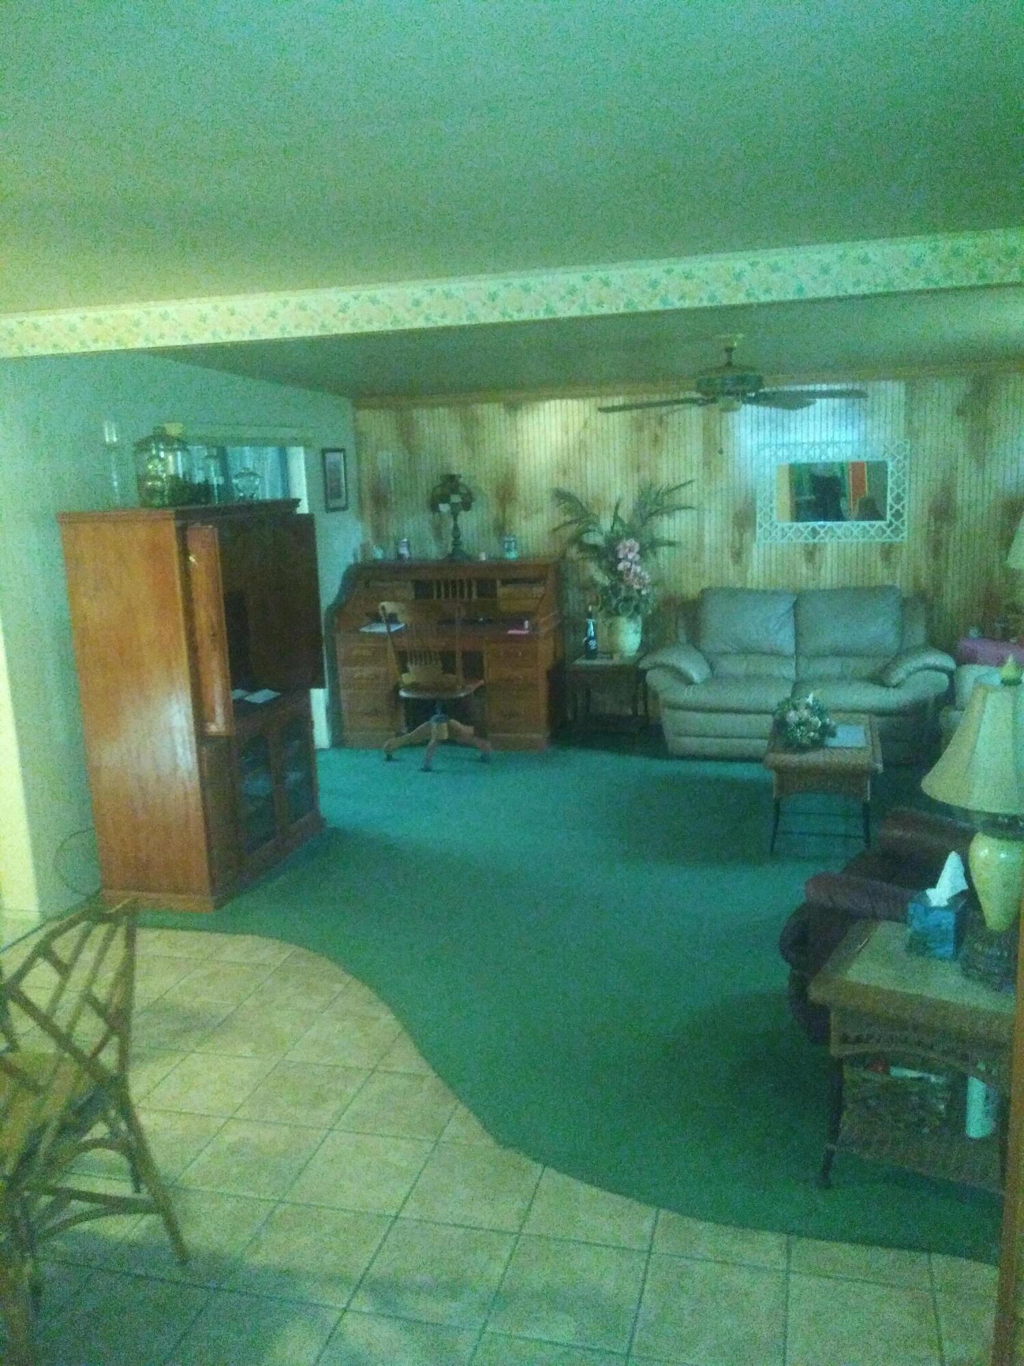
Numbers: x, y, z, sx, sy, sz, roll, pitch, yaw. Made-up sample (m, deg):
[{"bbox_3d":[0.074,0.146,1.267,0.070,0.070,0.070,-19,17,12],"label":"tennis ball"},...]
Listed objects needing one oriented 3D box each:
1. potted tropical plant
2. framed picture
[{"bbox_3d":[0.732,-0.735,6.971,0.920,1.125,0.720,0,11,13],"label":"potted tropical plant"},{"bbox_3d":[-1.202,-1.387,7.273,0.025,0.420,0.390,0,11,13],"label":"framed picture"}]

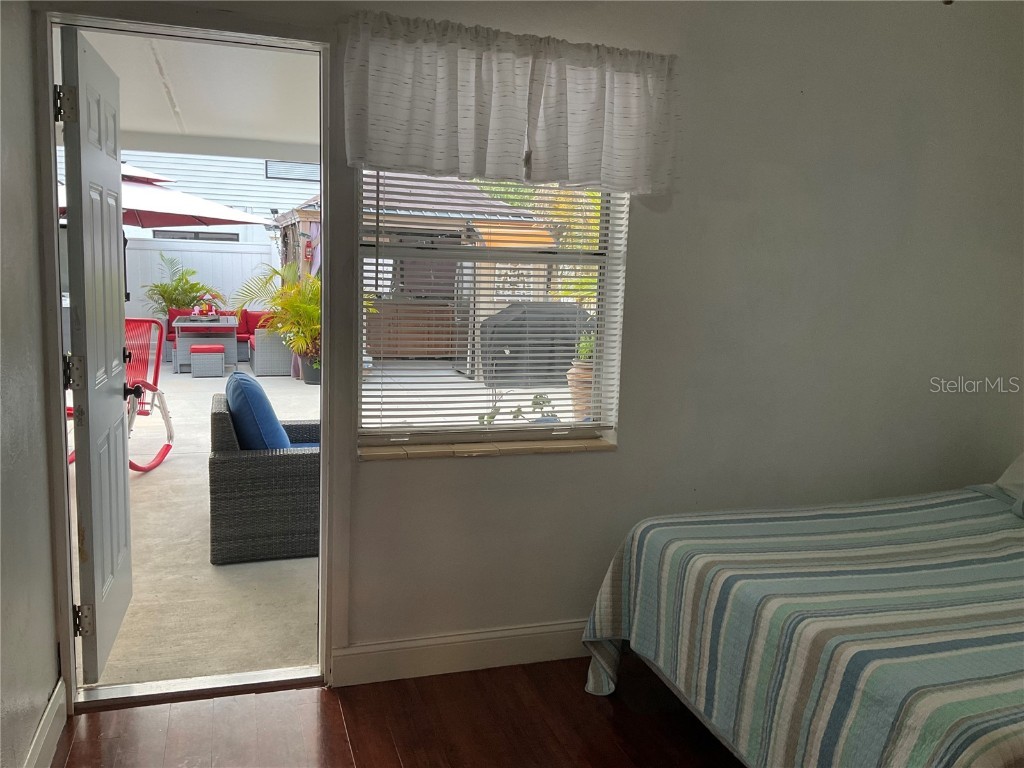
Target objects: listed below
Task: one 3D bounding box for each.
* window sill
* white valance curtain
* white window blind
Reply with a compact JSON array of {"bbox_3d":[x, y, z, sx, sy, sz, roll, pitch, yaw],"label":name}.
[{"bbox_3d":[-0.077,0.230,3.004,0.939,0.024,0.115,-1,8,-20],"label":"window sill"},{"bbox_3d":[0.024,-0.892,2.798,1.143,0.460,0.075,-1,8,-20],"label":"white valance curtain"},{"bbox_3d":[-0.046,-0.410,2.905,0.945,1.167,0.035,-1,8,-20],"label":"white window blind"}]

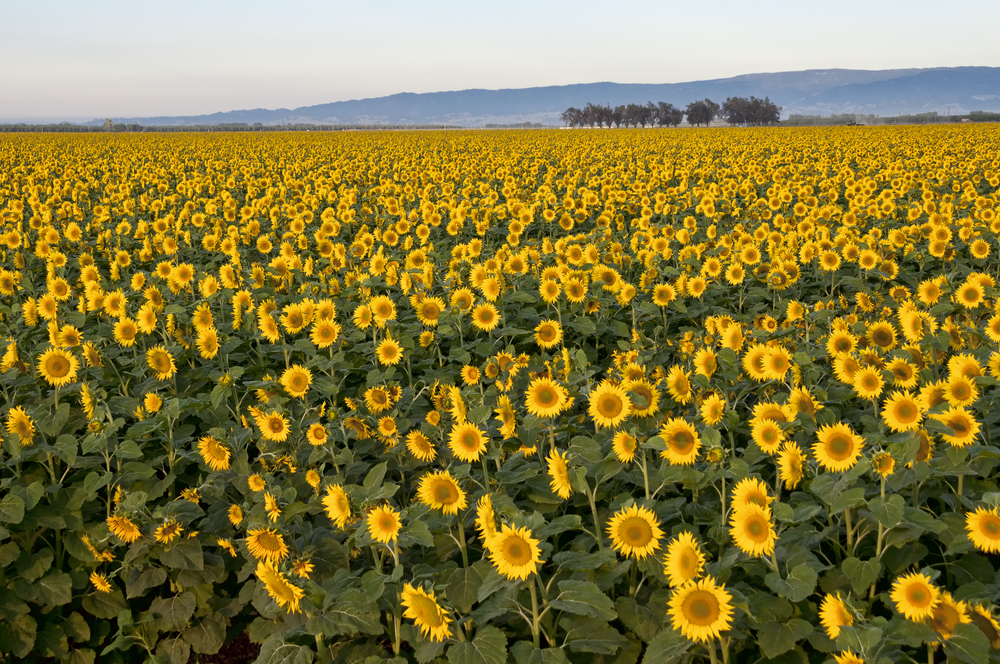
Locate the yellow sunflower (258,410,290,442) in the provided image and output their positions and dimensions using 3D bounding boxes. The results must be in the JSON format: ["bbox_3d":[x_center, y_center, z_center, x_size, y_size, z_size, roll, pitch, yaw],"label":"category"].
[{"bbox_3d":[-1.213,0.508,9.400,0.170,0.170,0.060,-1,-3,-5],"label":"yellow sunflower"}]

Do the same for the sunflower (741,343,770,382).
[{"bbox_3d":[1.570,0.187,10.700,0.240,0.245,0.088,3,6,30],"label":"sunflower"}]

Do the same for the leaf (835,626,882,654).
[{"bbox_3d":[1.241,1.068,6.050,0.165,0.110,0.110,0,7,6],"label":"leaf"}]

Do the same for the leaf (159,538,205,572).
[{"bbox_3d":[-1.658,1.159,9.100,0.235,0.080,0.200,-2,45,-11],"label":"leaf"}]

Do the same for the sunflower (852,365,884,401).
[{"bbox_3d":[2.277,0.312,10.800,0.205,0.215,0.070,3,1,22],"label":"sunflower"}]

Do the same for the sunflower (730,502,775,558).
[{"bbox_3d":[0.925,0.723,6.400,0.195,0.195,0.065,5,-3,36],"label":"sunflower"}]

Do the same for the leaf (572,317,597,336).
[{"bbox_3d":[0.614,-0.040,12.700,0.175,0.060,0.170,1,49,8],"label":"leaf"}]

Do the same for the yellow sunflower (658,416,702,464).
[{"bbox_3d":[0.850,0.515,8.300,0.223,0.228,0.082,3,6,28],"label":"yellow sunflower"}]

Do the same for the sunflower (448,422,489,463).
[{"bbox_3d":[-0.148,0.514,8.200,0.195,0.195,0.060,1,-4,11],"label":"sunflower"}]

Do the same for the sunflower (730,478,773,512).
[{"bbox_3d":[1.022,0.684,7.100,0.183,0.187,0.067,4,0,36],"label":"sunflower"}]

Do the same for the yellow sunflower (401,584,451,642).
[{"bbox_3d":[-0.252,0.984,6.150,0.190,0.210,0.080,6,33,43],"label":"yellow sunflower"}]

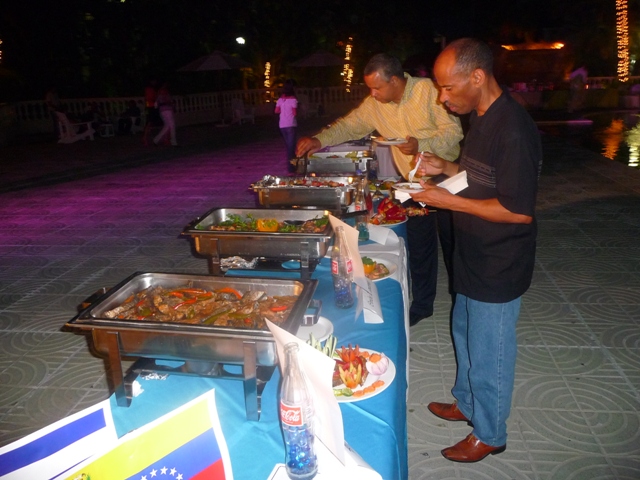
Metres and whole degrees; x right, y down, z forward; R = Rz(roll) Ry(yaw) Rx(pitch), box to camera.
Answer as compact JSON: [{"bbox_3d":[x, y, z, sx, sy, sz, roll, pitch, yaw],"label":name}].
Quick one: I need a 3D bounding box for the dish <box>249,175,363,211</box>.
[{"bbox_3d":[-0.065,-0.235,2.978,0.610,0.240,0.380,1,18,12],"label":"dish"}]

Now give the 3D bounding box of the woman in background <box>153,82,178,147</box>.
[{"bbox_3d":[-4.152,-3.384,13.940,0.620,1.670,0.480,2,18,14],"label":"woman in background"}]

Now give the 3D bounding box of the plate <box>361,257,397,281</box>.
[{"bbox_3d":[0.190,0.101,2.211,0.285,0.075,0.285,-1,17,0],"label":"plate"}]

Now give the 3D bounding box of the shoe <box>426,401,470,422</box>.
[{"bbox_3d":[0.644,0.795,2.409,0.285,0.105,0.105,12,21,35],"label":"shoe"}]

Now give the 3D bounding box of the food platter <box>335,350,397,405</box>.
[{"bbox_3d":[0.068,0.345,1.429,0.295,0.075,0.295,2,17,7],"label":"food platter"}]

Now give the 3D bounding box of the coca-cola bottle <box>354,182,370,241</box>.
[{"bbox_3d":[0.215,-0.150,2.565,0.071,0.292,0.071,0,17,9],"label":"coca-cola bottle"}]

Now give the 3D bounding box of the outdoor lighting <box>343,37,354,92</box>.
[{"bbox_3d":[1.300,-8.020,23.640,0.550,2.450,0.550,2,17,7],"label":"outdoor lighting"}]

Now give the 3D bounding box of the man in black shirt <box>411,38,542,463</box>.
[{"bbox_3d":[0.612,0.085,2.085,0.480,1.690,0.500,1,18,12],"label":"man in black shirt"}]

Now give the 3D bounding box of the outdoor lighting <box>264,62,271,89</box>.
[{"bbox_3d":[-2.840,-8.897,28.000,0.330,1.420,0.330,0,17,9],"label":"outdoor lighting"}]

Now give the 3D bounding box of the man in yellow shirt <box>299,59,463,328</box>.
[{"bbox_3d":[0.407,-0.255,3.217,0.880,1.690,0.650,-12,19,-26],"label":"man in yellow shirt"}]

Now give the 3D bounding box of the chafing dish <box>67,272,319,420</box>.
[{"bbox_3d":[-0.298,0.269,1.385,0.600,0.240,0.360,2,17,8],"label":"chafing dish"}]

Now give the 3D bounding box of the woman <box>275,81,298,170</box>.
[{"bbox_3d":[-0.502,-1.910,8.780,0.450,1.570,0.320,2,17,7],"label":"woman"}]

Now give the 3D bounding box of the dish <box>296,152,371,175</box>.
[{"bbox_3d":[0.117,-0.528,3.897,0.610,0.240,0.370,0,17,9],"label":"dish"}]

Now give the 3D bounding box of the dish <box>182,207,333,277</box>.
[{"bbox_3d":[-0.217,0.042,2.090,0.600,0.240,0.360,1,17,5],"label":"dish"}]

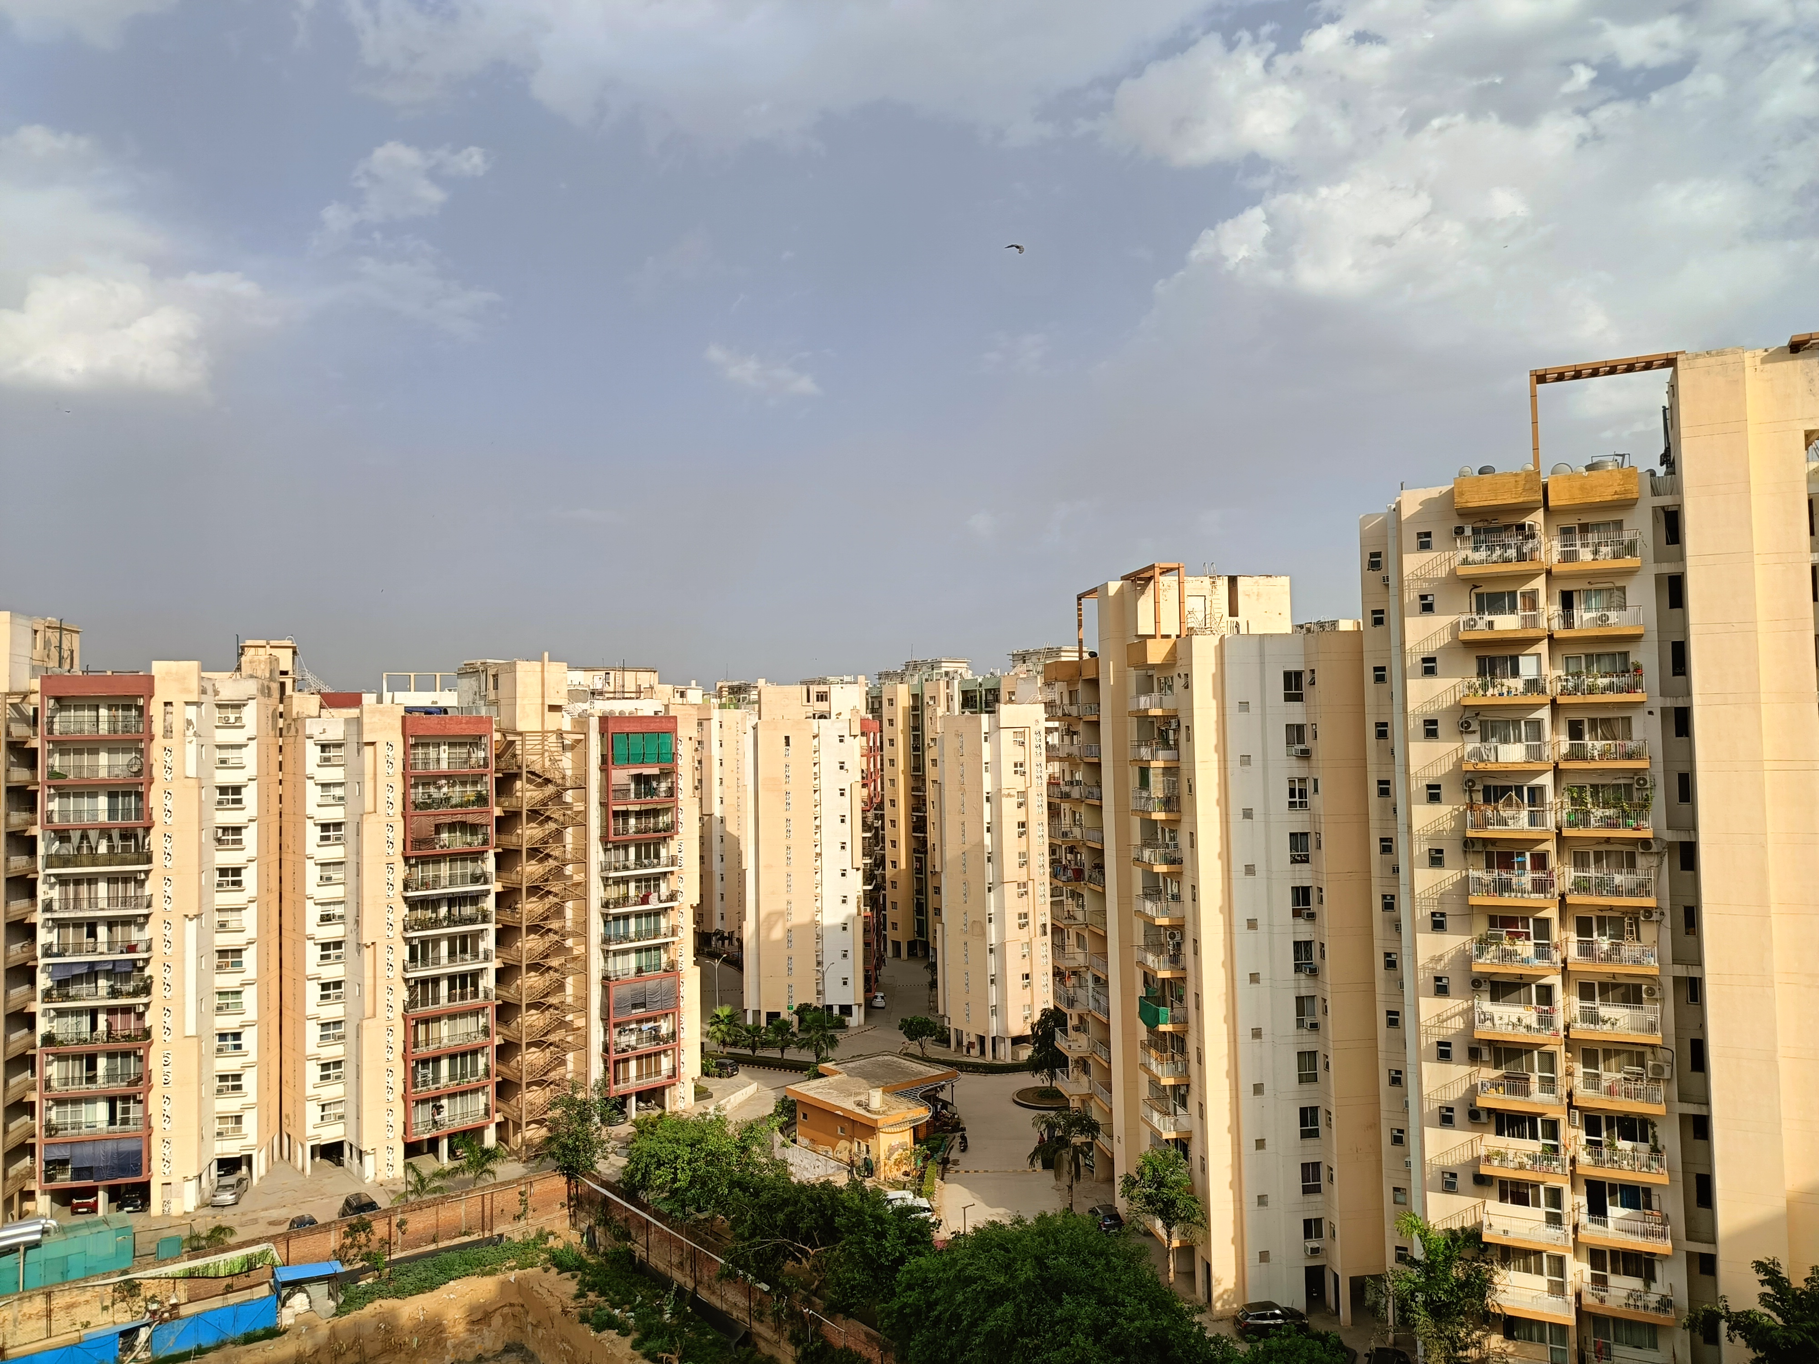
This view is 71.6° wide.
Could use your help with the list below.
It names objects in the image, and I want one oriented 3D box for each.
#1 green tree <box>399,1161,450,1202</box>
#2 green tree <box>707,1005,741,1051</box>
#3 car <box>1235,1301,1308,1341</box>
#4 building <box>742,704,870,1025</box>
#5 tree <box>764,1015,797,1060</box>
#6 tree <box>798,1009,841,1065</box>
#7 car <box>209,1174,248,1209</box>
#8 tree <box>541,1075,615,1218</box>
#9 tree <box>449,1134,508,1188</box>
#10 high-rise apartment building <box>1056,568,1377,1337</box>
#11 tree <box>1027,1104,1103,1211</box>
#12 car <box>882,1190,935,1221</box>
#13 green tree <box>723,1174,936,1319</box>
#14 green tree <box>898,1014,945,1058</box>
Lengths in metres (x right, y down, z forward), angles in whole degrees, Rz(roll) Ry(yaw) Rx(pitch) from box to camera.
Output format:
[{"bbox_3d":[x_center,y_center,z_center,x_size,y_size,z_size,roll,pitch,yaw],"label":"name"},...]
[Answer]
[{"bbox_3d":[-33.693,35.128,87.297,3.700,3.980,3.600,-1,-3,0],"label":"green tree"},{"bbox_3d":[-18.530,35.050,126.260,3.400,5.100,3.400,-1,-3,0],"label":"green tree"},{"bbox_3d":[18.900,33.360,65.980,3.750,1.500,1.680,-1,-3,-5],"label":"car"},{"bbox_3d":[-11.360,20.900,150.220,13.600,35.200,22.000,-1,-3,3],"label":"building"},{"bbox_3d":[-12.720,35.090,124.380,3.300,4.600,3.300,-1,-3,0],"label":"tree"},{"bbox_3d":[-9.022,35.769,126.435,4.200,5.510,4.200,-1,-3,0],"label":"tree"},{"bbox_3d":[-48.410,35.850,89.730,1.700,1.480,4.300,0,-3,-16],"label":"car"},{"bbox_3d":[-23.150,31.500,87.480,5.200,8.900,5.000,-1,-3,0],"label":"tree"},{"bbox_3d":[-30.557,34.576,89.326,4.100,5.150,4.000,-1,-3,0],"label":"tree"},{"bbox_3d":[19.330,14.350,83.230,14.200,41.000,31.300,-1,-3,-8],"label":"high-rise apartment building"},{"bbox_3d":[10.469,32.368,84.882,5.000,7.430,4.800,-1,-3,0],"label":"tree"},{"bbox_3d":[-0.159,35.529,84.824,4.050,1.550,1.780,-1,-3,-8],"label":"car"},{"bbox_3d":[-4.841,32.724,75.157,12.200,6.400,9.500,-1,-3,0],"label":"green tree"},{"bbox_3d":[0.971,36.264,128.906,4.200,4.350,4.100,-1,-3,0],"label":"green tree"}]

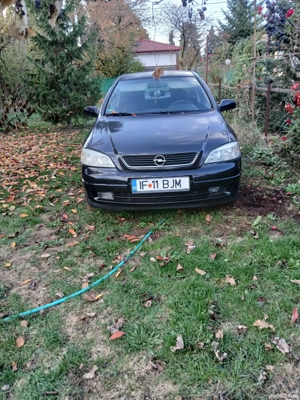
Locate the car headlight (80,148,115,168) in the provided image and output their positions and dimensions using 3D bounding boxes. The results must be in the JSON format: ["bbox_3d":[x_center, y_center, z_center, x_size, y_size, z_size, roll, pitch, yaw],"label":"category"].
[{"bbox_3d":[-0.512,-0.397,2.892,0.390,0.190,0.340,-2,21,3],"label":"car headlight"}]

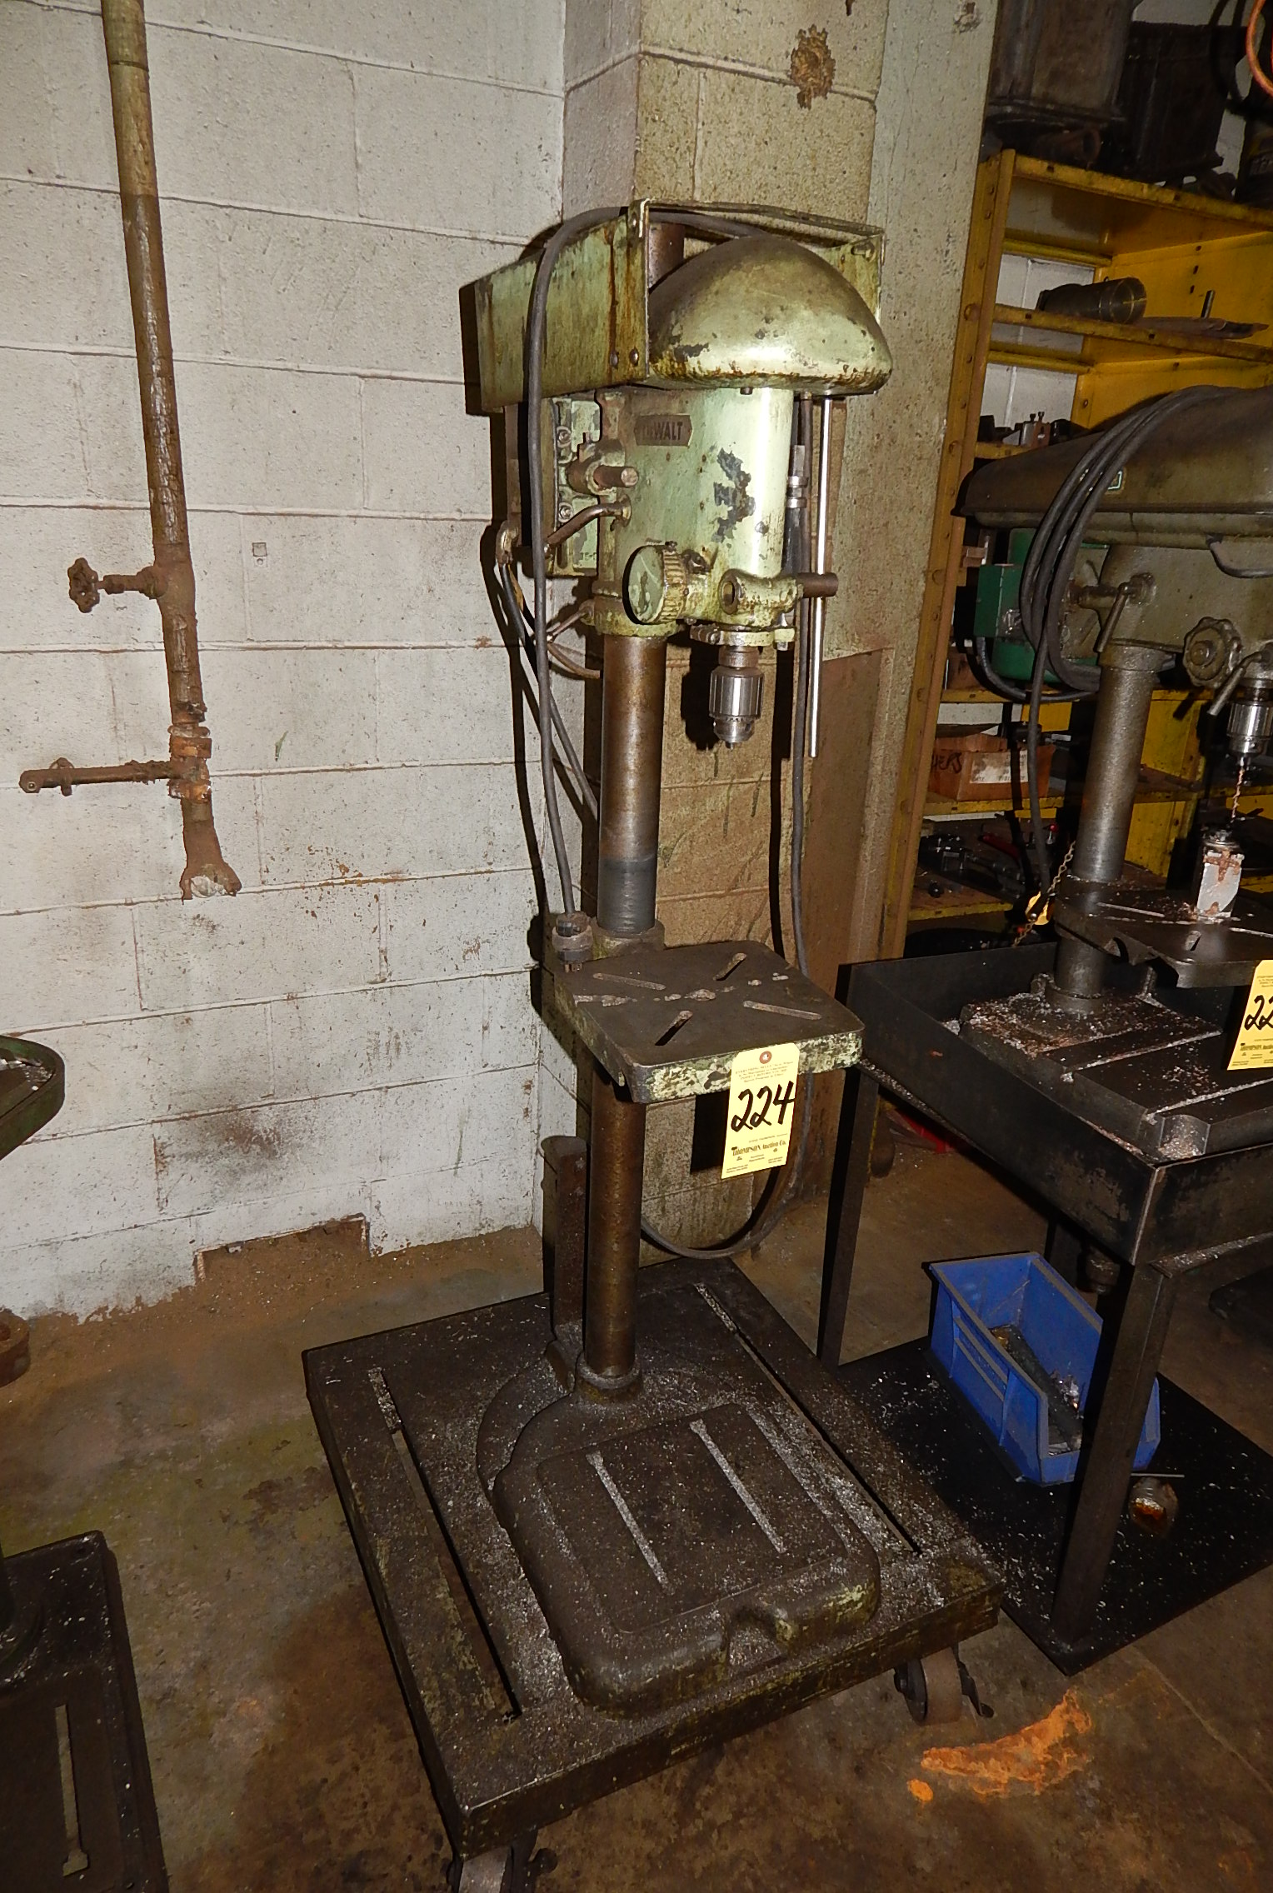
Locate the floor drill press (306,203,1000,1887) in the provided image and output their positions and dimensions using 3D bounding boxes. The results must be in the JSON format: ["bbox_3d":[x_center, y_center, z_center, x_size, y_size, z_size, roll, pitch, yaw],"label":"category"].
[{"bbox_3d":[0.009,0.098,1.520,0.715,1.725,0.785,-7,24,-23],"label":"floor drill press"}]

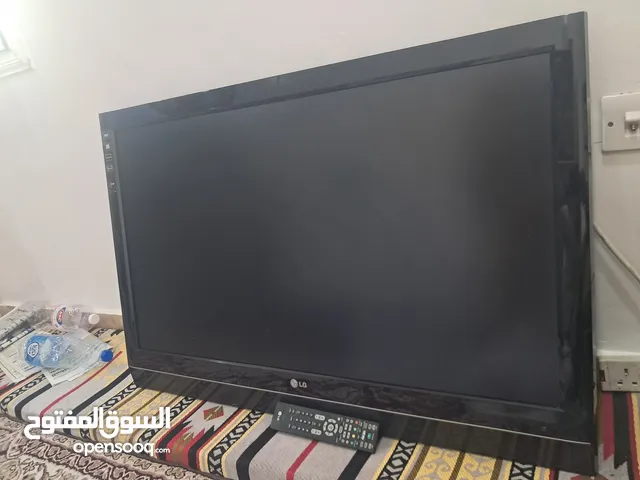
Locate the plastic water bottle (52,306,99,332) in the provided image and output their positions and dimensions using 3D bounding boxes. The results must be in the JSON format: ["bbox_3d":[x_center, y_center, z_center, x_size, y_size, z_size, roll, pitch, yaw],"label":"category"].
[{"bbox_3d":[-0.777,0.250,1.592,0.200,0.072,0.072,-1,17,30],"label":"plastic water bottle"}]

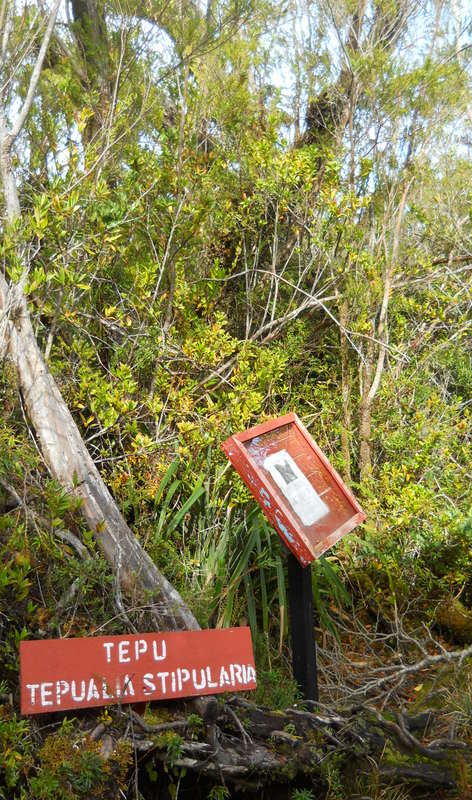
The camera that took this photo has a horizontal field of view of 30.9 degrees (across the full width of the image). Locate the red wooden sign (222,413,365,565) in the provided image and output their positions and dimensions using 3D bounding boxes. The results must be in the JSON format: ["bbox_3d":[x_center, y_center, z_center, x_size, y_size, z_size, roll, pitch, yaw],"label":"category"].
[{"bbox_3d":[0.227,0.304,3.090,0.058,0.490,0.533,-39,-10,26],"label":"red wooden sign"}]

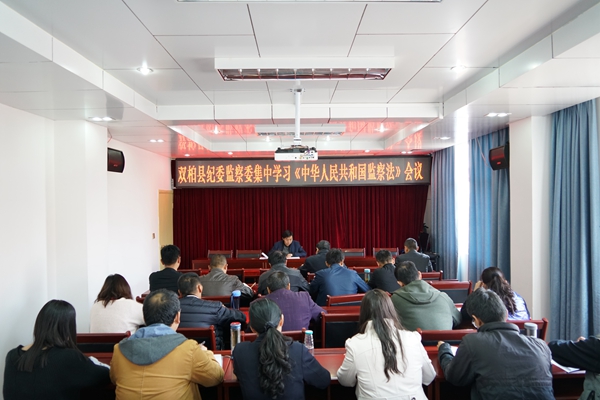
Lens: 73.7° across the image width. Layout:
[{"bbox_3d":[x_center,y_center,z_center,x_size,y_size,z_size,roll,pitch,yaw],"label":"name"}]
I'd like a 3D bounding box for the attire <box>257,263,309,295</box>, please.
[{"bbox_3d":[-0.187,0.994,4.280,0.550,0.640,0.460,-1,0,0],"label":"attire"}]

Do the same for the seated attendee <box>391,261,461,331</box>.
[{"bbox_3d":[0.920,1.109,3.060,0.550,1.280,0.700,0,1,-3],"label":"seated attendee"}]

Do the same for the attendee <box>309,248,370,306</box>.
[{"bbox_3d":[0.430,1.159,4.350,0.580,1.210,0.740,-1,0,2],"label":"attendee"}]

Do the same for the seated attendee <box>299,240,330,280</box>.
[{"bbox_3d":[0.210,1.119,5.120,0.520,1.220,0.680,0,1,-14],"label":"seated attendee"}]

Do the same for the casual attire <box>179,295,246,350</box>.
[{"bbox_3d":[-0.763,1.033,3.230,0.580,0.590,0.480,-1,0,3],"label":"casual attire"}]

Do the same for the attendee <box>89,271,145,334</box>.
[{"bbox_3d":[-1.320,1.149,3.060,0.500,1.200,0.680,0,1,5],"label":"attendee"}]

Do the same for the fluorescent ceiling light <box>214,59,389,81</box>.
[{"bbox_3d":[0.037,-0.916,2.830,1.200,0.080,0.310,0,1,0],"label":"fluorescent ceiling light"}]

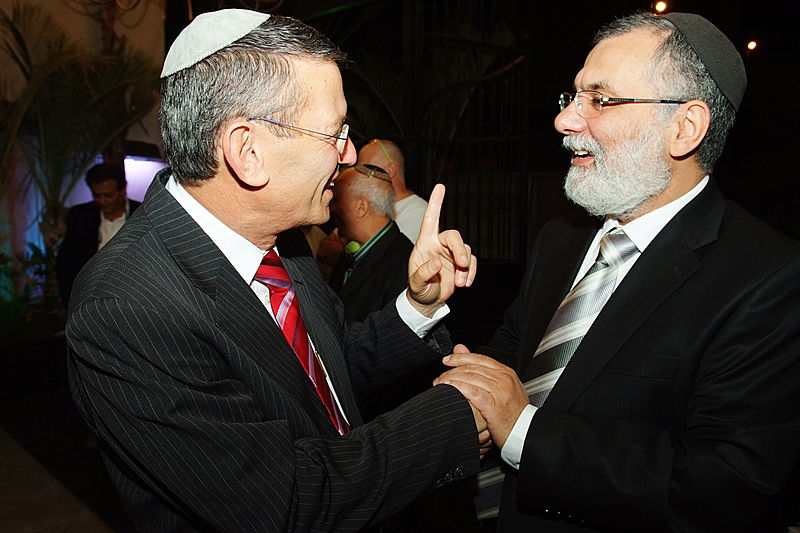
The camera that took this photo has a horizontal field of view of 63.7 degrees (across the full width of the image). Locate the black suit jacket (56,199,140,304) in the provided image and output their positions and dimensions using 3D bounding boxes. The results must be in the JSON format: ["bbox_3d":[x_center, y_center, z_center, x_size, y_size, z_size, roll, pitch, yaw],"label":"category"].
[{"bbox_3d":[-1.290,0.080,2.940,0.520,0.750,0.290,-1,5,-13],"label":"black suit jacket"}]

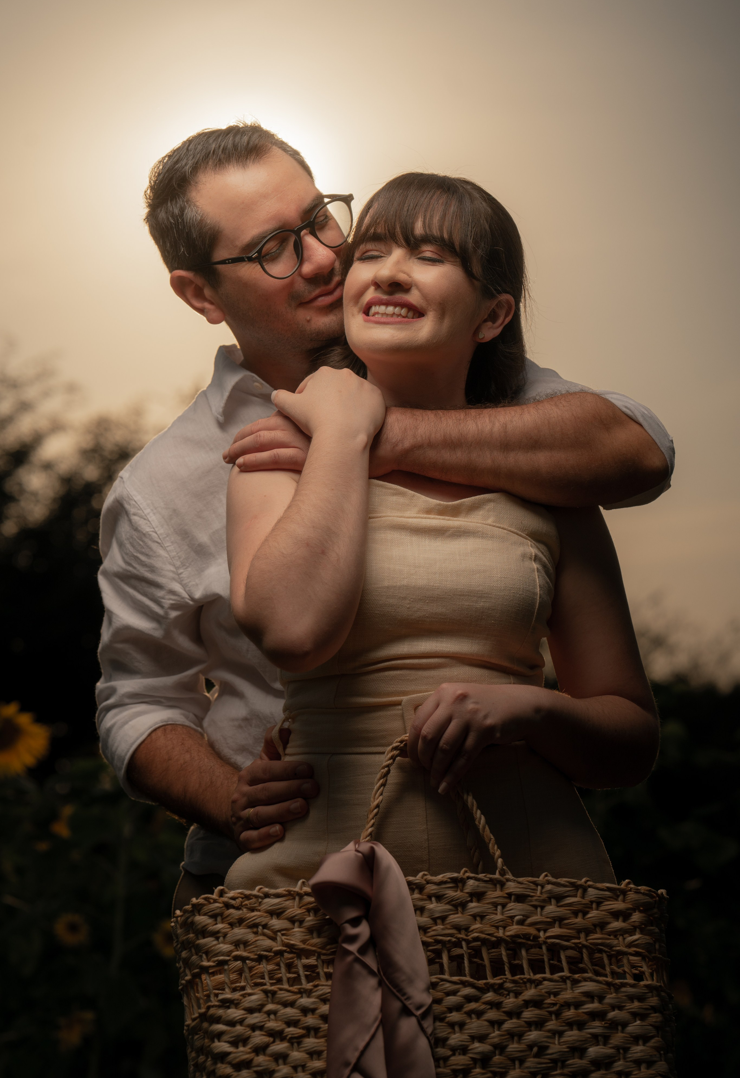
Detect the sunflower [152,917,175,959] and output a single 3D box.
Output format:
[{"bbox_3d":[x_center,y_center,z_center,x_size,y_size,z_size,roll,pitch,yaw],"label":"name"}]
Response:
[{"bbox_3d":[-0.530,1.051,6.900,0.100,0.105,0.045,-1,-9,5],"label":"sunflower"}]

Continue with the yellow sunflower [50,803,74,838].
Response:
[{"bbox_3d":[-0.810,0.742,6.900,0.075,0.095,0.050,-3,-10,20],"label":"yellow sunflower"}]

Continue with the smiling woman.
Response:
[{"bbox_3d":[0.075,0.420,2.670,0.480,1.630,0.400,0,-9,0],"label":"smiling woman"}]

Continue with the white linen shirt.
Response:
[{"bbox_3d":[0.016,0.077,2.880,0.630,0.610,0.400,2,-9,-12],"label":"white linen shirt"}]

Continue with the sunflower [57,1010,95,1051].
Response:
[{"bbox_3d":[-0.774,1.295,6.900,0.100,0.105,0.055,0,-9,0],"label":"sunflower"}]

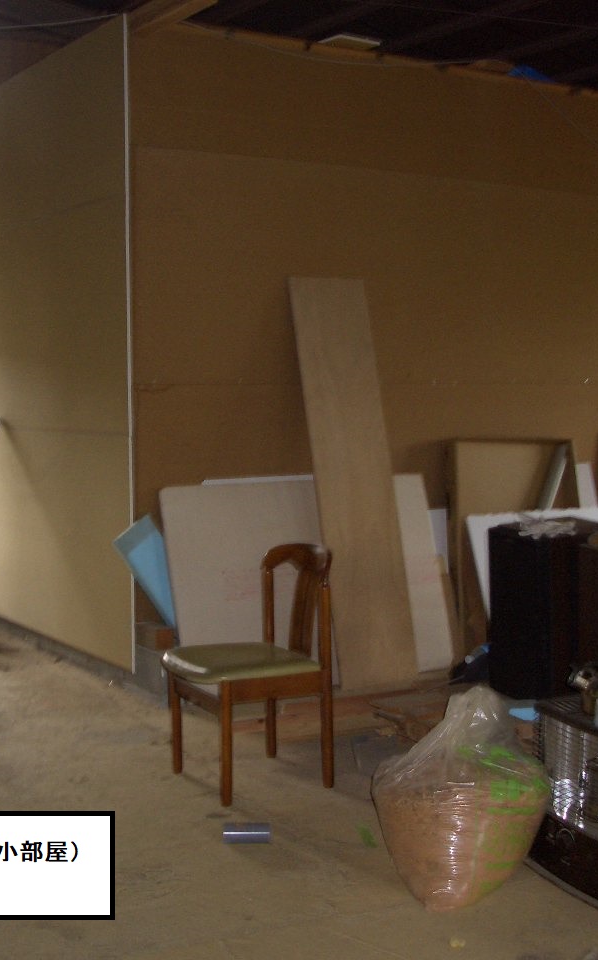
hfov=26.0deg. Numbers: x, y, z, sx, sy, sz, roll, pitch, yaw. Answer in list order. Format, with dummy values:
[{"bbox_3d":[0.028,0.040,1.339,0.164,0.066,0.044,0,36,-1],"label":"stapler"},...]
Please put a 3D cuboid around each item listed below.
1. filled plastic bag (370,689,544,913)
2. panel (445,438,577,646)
[{"bbox_3d":[0.450,0.837,3.615,0.480,0.570,0.450,0,4,7],"label":"filled plastic bag"},{"bbox_3d":[1.223,0.340,7.093,0.903,1.131,0.050,-2,-4,-33],"label":"panel"}]

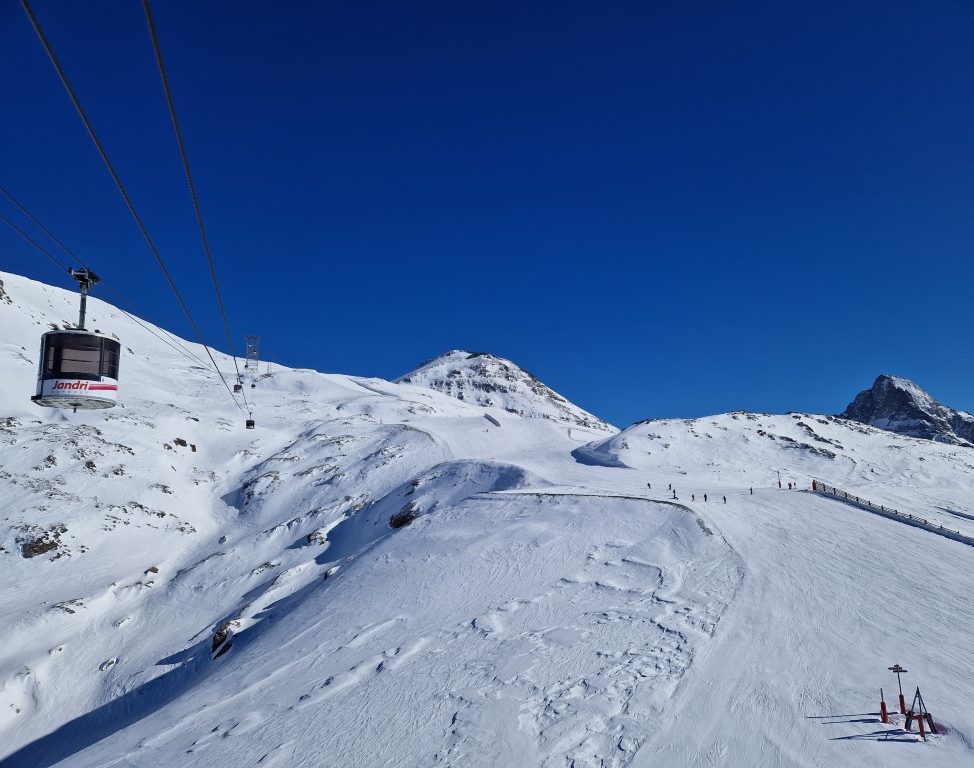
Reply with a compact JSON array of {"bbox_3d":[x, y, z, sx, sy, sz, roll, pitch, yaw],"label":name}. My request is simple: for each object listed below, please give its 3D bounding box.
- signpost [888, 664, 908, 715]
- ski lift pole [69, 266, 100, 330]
[{"bbox_3d":[39.137,28.872,64.353,1.750,4.396,0.400,-3,-9,6],"label":"signpost"},{"bbox_3d":[-15.715,-3.252,26.500,0.800,2.400,1.300,1,-11,-19],"label":"ski lift pole"}]

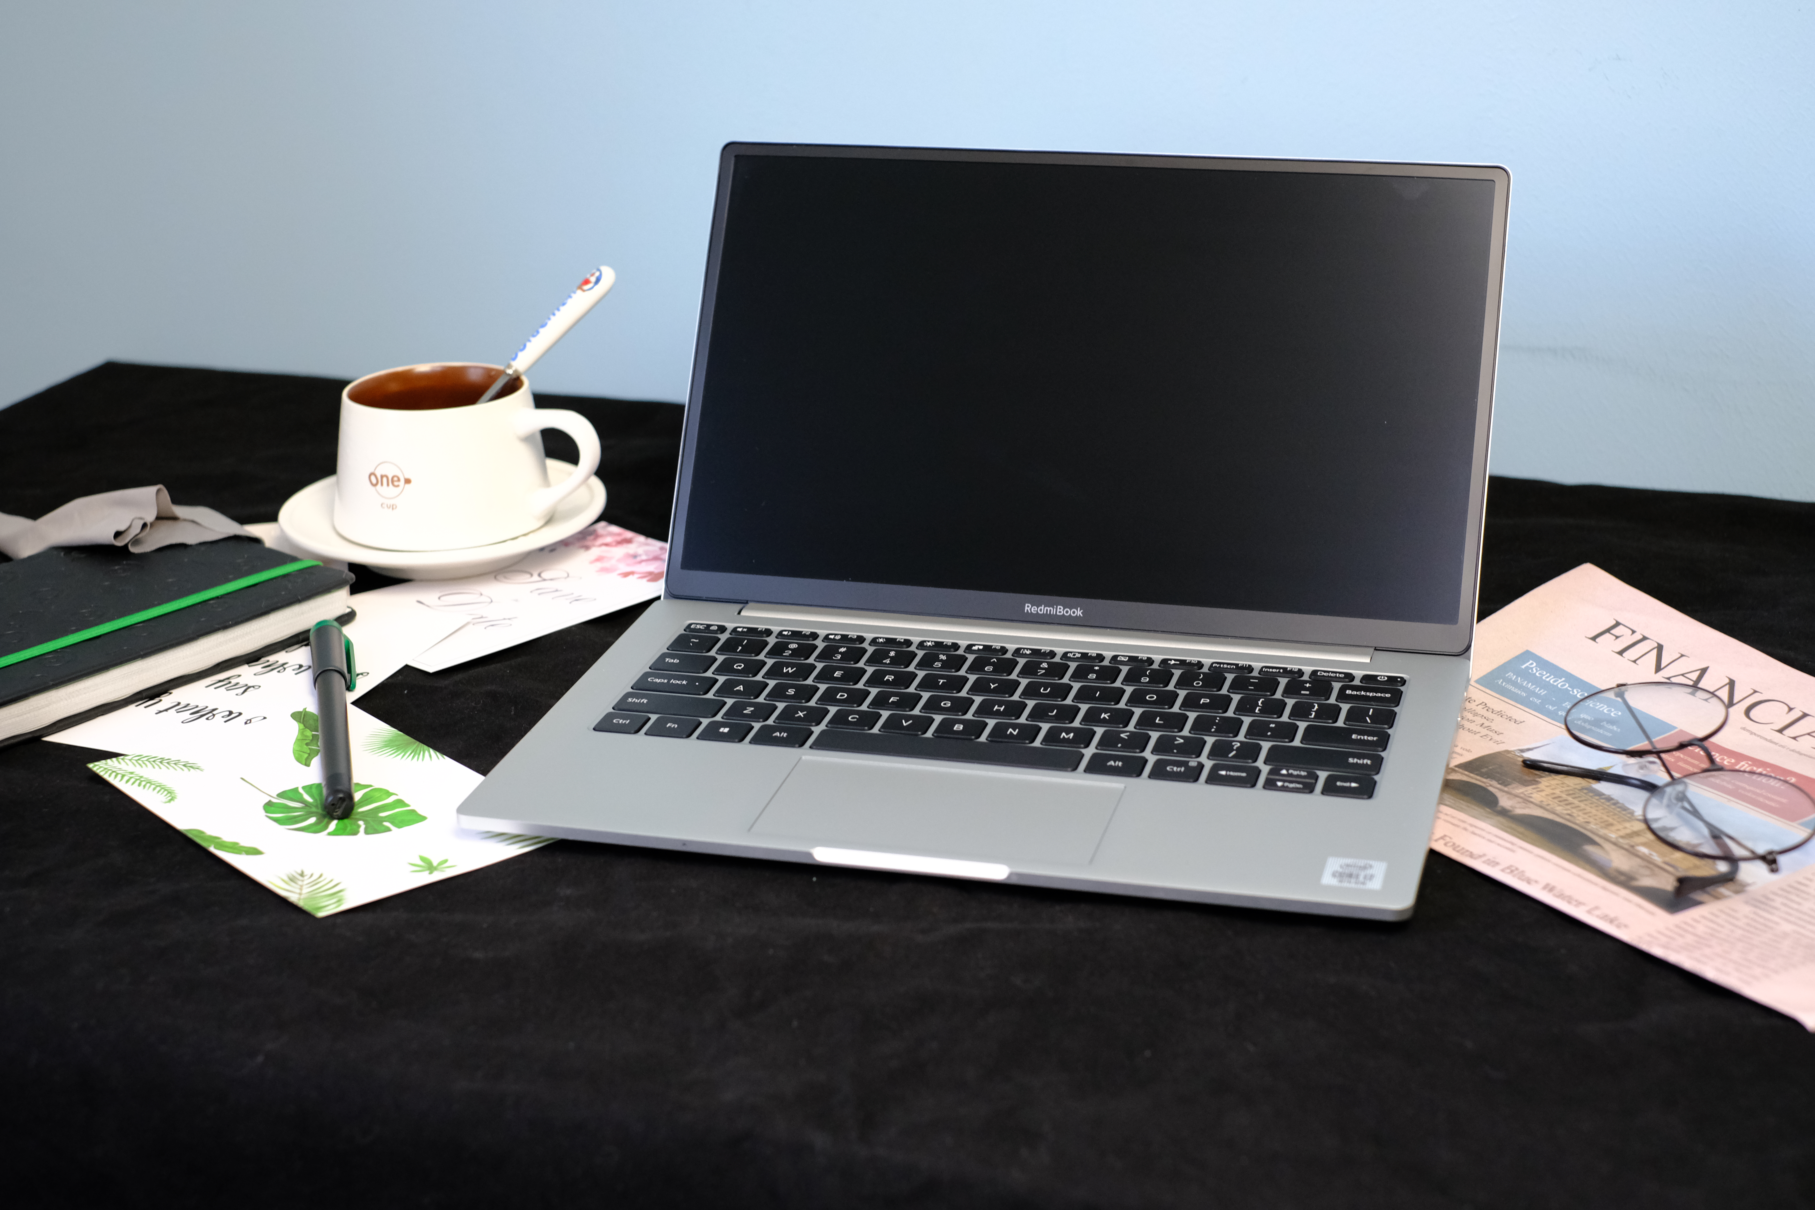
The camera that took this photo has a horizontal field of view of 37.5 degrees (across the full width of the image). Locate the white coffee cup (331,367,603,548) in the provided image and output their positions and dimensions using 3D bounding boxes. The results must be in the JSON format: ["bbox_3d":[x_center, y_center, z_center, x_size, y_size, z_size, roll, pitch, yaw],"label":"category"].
[{"bbox_3d":[-0.182,-0.060,1.109,0.119,0.061,0.092,7,23,17],"label":"white coffee cup"}]

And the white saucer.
[{"bbox_3d":[-0.194,-0.032,1.123,0.138,0.021,0.138,-1,22,0],"label":"white saucer"}]

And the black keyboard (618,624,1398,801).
[{"bbox_3d":[0.033,0.035,0.925,0.266,0.006,0.095,4,23,16],"label":"black keyboard"}]

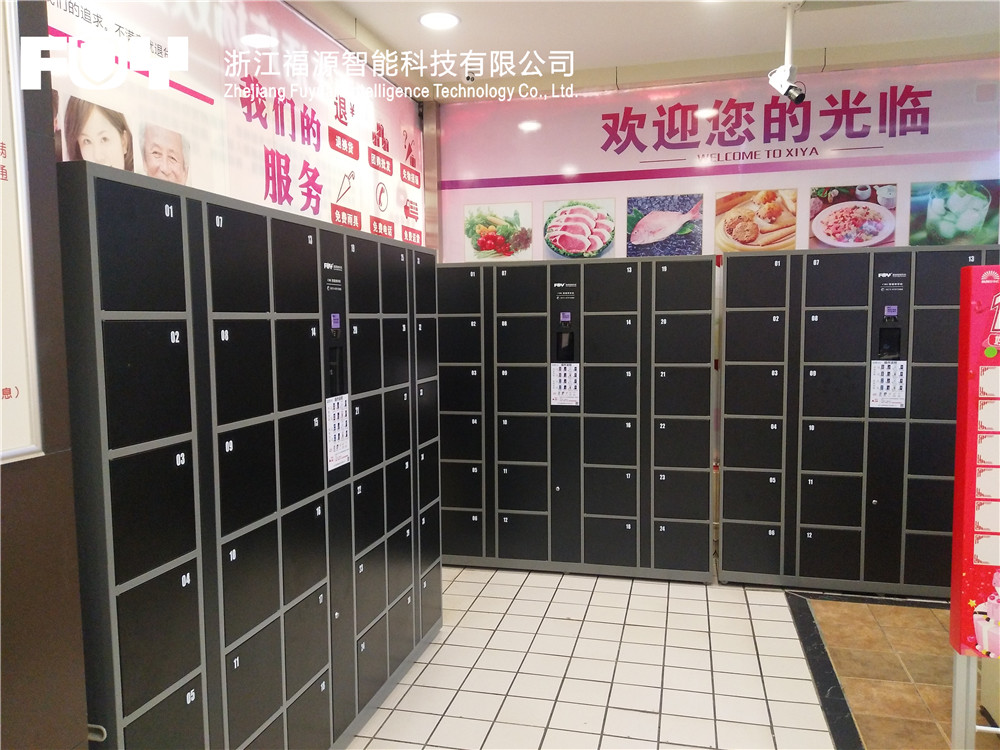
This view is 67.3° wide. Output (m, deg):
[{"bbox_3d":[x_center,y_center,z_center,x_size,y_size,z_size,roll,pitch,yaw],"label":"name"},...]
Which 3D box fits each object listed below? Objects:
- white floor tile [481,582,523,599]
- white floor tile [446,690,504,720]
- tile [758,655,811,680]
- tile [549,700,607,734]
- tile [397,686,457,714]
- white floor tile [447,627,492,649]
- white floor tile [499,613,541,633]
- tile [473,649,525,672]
[{"bbox_3d":[0.005,1.195,4.134,0.197,0.010,0.197,1,5,14],"label":"white floor tile"},{"bbox_3d":[-0.093,1.307,2.958,0.196,0.010,0.196,1,5,14],"label":"white floor tile"},{"bbox_3d":[1.222,1.262,3.231,0.197,0.010,0.197,1,5,14],"label":"tile"},{"bbox_3d":[0.296,1.303,2.847,0.195,0.010,0.195,0,5,14],"label":"tile"},{"bbox_3d":[-0.289,1.296,2.990,0.197,0.010,0.197,1,5,14],"label":"tile"},{"bbox_3d":[-0.141,1.258,3.593,0.196,0.010,0.196,1,5,14],"label":"white floor tile"},{"bbox_3d":[0.099,1.228,3.695,0.197,0.010,0.197,0,5,14],"label":"white floor tile"},{"bbox_3d":[0.003,1.259,3.312,0.197,0.010,0.197,1,5,14],"label":"tile"}]

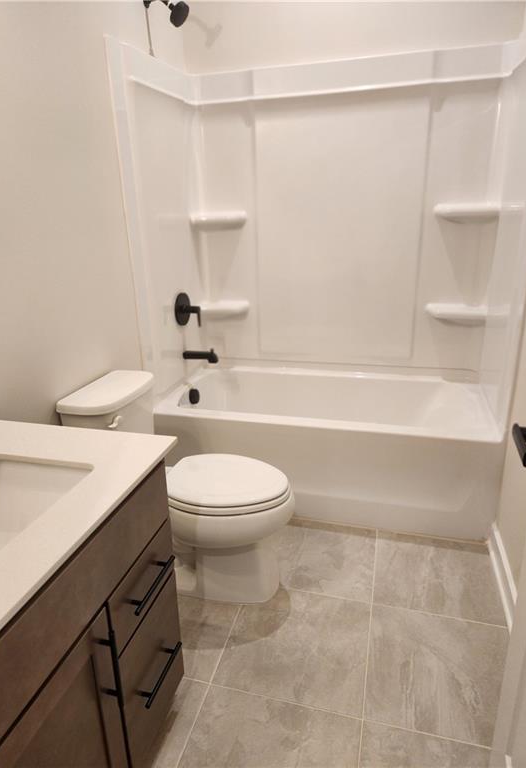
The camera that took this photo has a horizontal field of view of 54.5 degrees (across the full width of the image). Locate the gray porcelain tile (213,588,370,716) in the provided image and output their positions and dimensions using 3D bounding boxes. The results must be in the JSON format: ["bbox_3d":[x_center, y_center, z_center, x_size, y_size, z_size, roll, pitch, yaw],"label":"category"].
[{"bbox_3d":[0.119,0.883,1.743,0.464,0.012,0.461,4,21,14],"label":"gray porcelain tile"}]

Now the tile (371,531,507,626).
[{"bbox_3d":[0.685,0.758,2.049,0.458,0.012,0.458,4,21,14],"label":"tile"}]

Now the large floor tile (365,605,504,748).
[{"bbox_3d":[0.570,0.913,1.629,0.462,0.012,0.461,4,21,14],"label":"large floor tile"}]

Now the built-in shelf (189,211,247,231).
[{"bbox_3d":[-0.222,-0.869,2.724,0.277,0.094,0.135,4,21,14],"label":"built-in shelf"}]

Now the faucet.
[{"bbox_3d":[-0.326,-0.151,2.679,0.193,0.080,0.050,4,21,14],"label":"faucet"}]

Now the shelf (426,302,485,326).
[{"bbox_3d":[0.977,-0.346,2.583,0.295,0.098,0.135,4,21,14],"label":"shelf"}]

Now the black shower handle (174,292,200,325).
[{"bbox_3d":[-0.369,-0.377,2.613,0.113,0.173,0.170,4,21,14],"label":"black shower handle"}]

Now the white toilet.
[{"bbox_3d":[-0.256,0.398,1.937,0.777,0.785,0.410,4,21,14],"label":"white toilet"}]

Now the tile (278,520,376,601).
[{"bbox_3d":[0.236,0.728,2.163,0.464,0.012,0.458,4,21,14],"label":"tile"}]

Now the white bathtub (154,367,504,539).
[{"bbox_3d":[0.320,0.284,2.647,1.518,0.488,0.764,4,21,14],"label":"white bathtub"}]

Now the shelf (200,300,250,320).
[{"bbox_3d":[-0.213,-0.420,2.887,0.272,0.097,0.135,4,21,14],"label":"shelf"}]

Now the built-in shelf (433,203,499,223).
[{"bbox_3d":[0.964,-0.806,2.417,0.299,0.092,0.135,4,21,14],"label":"built-in shelf"}]

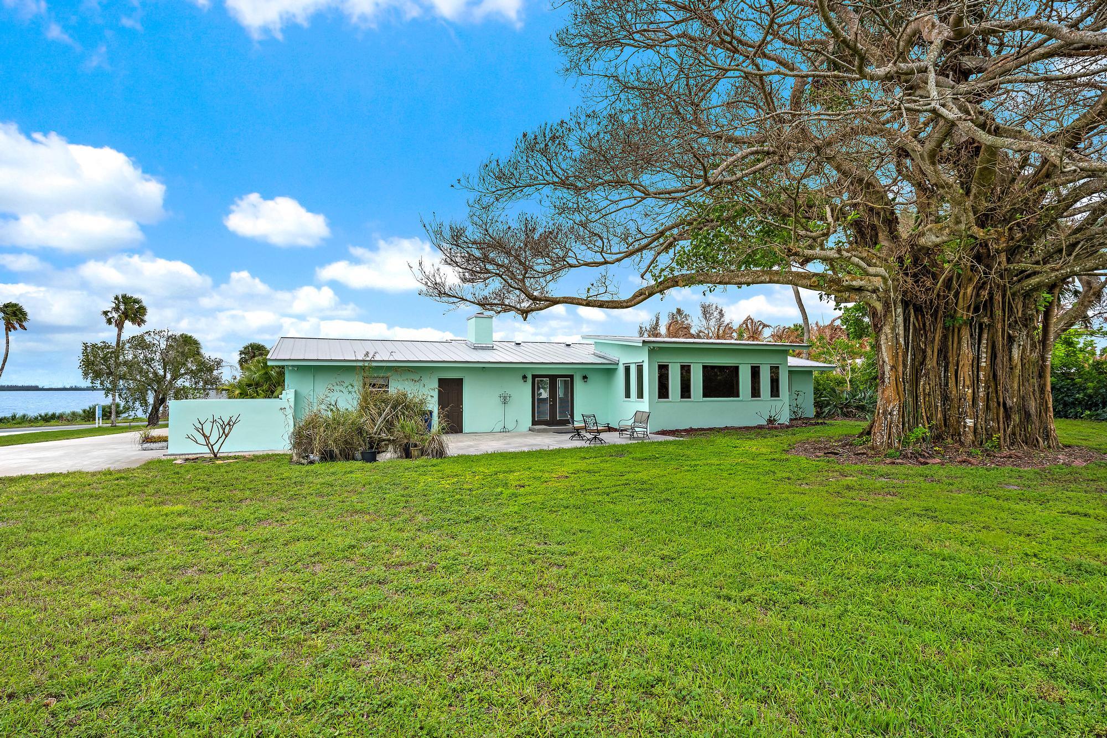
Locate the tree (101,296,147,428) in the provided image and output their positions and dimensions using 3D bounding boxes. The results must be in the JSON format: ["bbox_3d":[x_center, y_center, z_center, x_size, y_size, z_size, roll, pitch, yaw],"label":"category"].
[{"bbox_3d":[-34.400,-0.750,44.400,3.100,10.600,3.100,0,-2,0],"label":"tree"}]

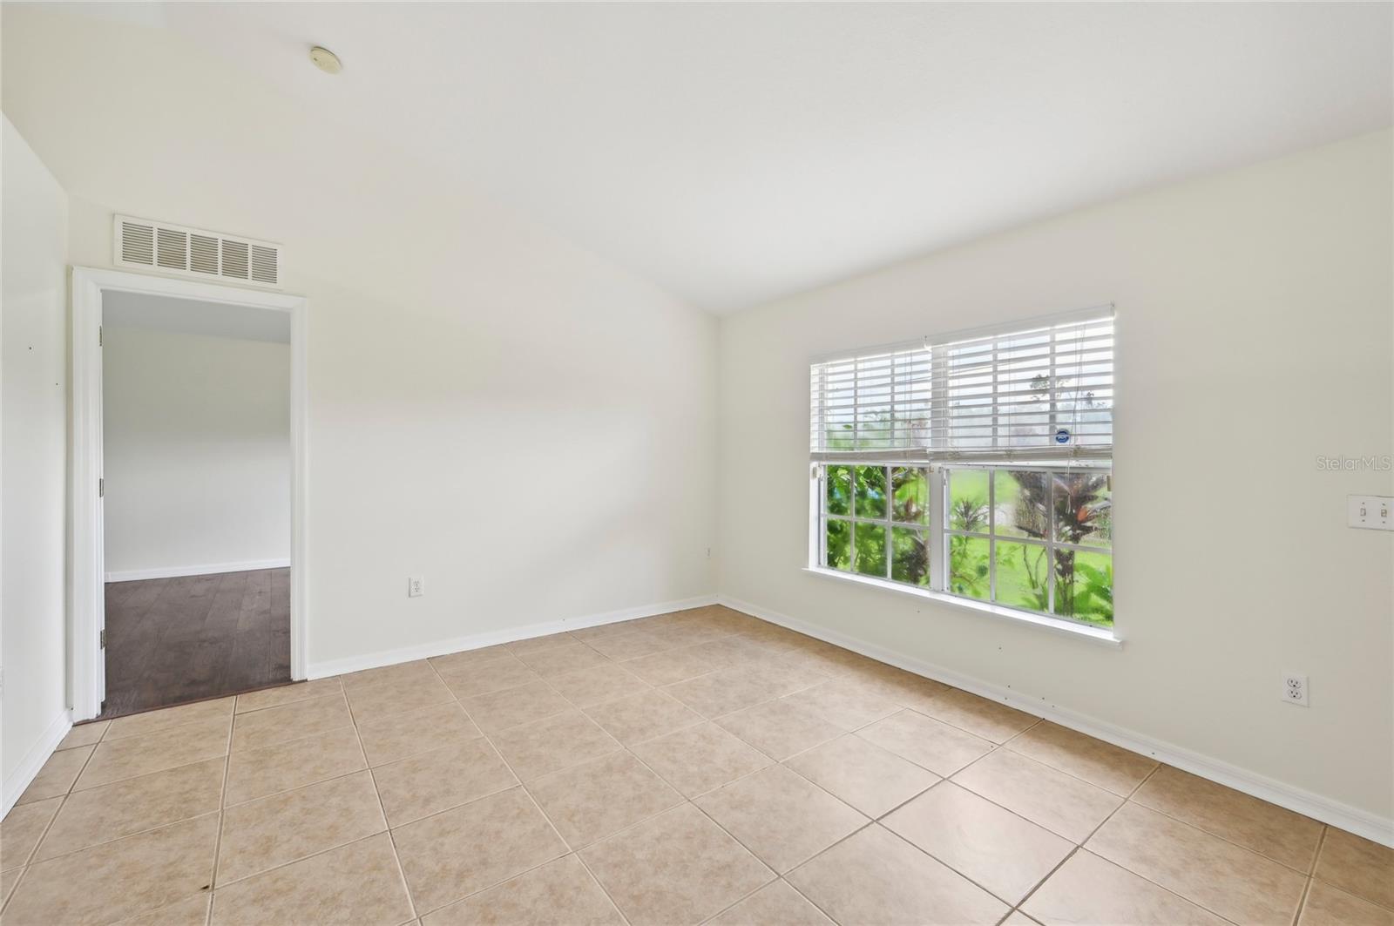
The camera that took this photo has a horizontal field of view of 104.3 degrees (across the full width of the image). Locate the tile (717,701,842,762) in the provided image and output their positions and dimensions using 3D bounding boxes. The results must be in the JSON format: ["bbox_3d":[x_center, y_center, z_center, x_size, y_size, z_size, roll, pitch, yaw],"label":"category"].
[{"bbox_3d":[0.386,1.245,2.550,0.450,0.010,0.450,1,-1,-36],"label":"tile"}]

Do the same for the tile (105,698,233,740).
[{"bbox_3d":[-2.509,1.225,2.598,0.450,0.010,0.280,1,-1,-36],"label":"tile"}]

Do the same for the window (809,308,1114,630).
[{"bbox_3d":[1.358,0.025,3.155,0.120,1.475,1.810,0,0,-35],"label":"window"}]

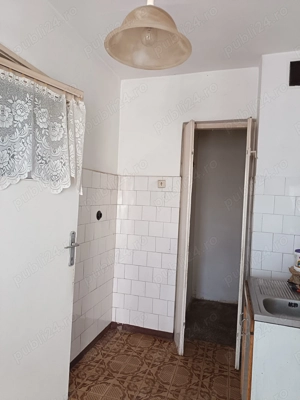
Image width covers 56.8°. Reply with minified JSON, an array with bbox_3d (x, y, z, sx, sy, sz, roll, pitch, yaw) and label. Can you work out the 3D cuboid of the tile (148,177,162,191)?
[{"bbox_3d":[0.059,-0.159,2.772,0.150,0.150,0.010,2,0,16],"label":"tile"}]

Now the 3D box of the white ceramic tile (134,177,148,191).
[{"bbox_3d":[-0.081,-0.165,2.813,0.150,0.150,0.010,2,0,16],"label":"white ceramic tile"}]

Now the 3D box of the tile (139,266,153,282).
[{"bbox_3d":[-0.038,0.749,2.786,0.150,0.150,0.010,2,0,16],"label":"tile"}]

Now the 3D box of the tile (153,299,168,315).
[{"bbox_3d":[0.106,1.060,2.739,0.150,0.150,0.010,2,0,16],"label":"tile"}]

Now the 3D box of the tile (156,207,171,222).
[{"bbox_3d":[0.136,0.141,2.704,0.150,0.150,0.010,2,0,17],"label":"tile"}]

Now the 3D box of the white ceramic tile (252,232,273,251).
[{"bbox_3d":[0.903,0.333,2.227,0.150,0.150,0.010,3,1,17],"label":"white ceramic tile"}]

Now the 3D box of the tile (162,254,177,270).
[{"bbox_3d":[0.193,0.607,2.721,0.150,0.150,0.010,2,0,16],"label":"tile"}]

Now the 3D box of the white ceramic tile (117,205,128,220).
[{"bbox_3d":[-0.278,0.127,2.818,0.130,0.150,0.010,2,0,17],"label":"white ceramic tile"}]

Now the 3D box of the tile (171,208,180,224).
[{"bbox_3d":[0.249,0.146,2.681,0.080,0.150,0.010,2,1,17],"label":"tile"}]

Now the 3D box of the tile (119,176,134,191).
[{"bbox_3d":[-0.226,-0.172,2.803,0.150,0.150,0.010,2,0,17],"label":"tile"}]

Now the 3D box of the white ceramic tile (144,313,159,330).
[{"bbox_3d":[0.011,1.187,2.732,0.150,0.150,0.010,3,1,17],"label":"white ceramic tile"}]

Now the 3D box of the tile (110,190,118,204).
[{"bbox_3d":[-0.359,-0.026,2.762,0.010,0.150,0.148,2,0,17],"label":"tile"}]

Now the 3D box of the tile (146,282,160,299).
[{"bbox_3d":[0.032,0.904,2.763,0.150,0.150,0.010,2,0,16],"label":"tile"}]

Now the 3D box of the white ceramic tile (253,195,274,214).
[{"bbox_3d":[0.922,0.035,2.248,0.150,0.150,0.010,2,1,18],"label":"white ceramic tile"}]

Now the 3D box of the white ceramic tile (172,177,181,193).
[{"bbox_3d":[0.264,-0.151,2.712,0.081,0.150,0.010,2,0,16],"label":"white ceramic tile"}]

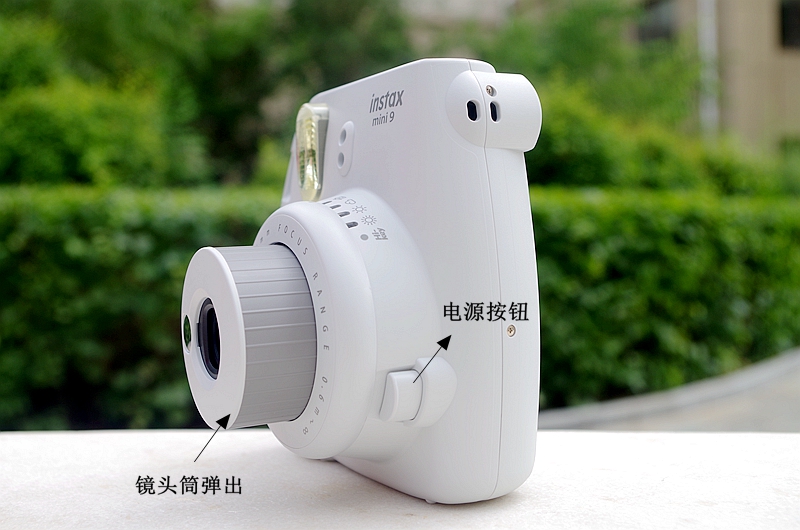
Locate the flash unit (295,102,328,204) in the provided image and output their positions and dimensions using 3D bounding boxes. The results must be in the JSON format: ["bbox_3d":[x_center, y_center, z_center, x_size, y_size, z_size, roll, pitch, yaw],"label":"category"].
[{"bbox_3d":[-0.028,-0.035,0.297,0.006,0.029,0.013,-3,2,-31],"label":"flash unit"}]

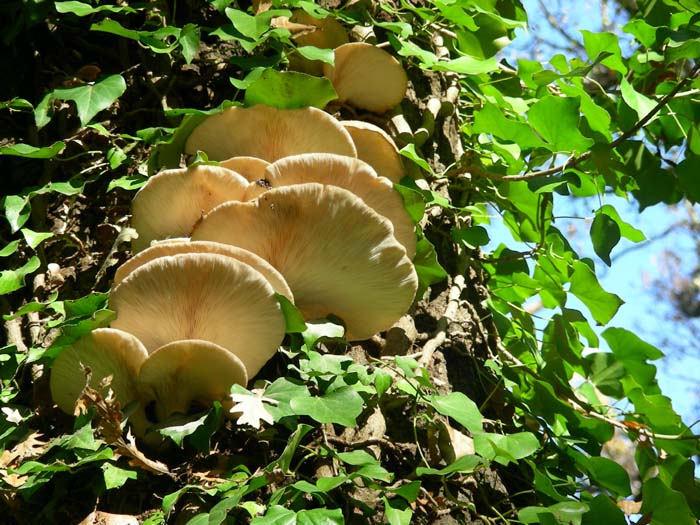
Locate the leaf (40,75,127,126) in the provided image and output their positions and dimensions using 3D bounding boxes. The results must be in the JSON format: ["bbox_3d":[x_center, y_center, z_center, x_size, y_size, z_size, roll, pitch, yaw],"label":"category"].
[{"bbox_3d":[-0.248,-0.151,2.790,0.075,0.050,0.016,11,-30,3],"label":"leaf"}]

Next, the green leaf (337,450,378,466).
[{"bbox_3d":[0.006,0.162,2.470,0.035,0.023,0.007,0,-51,-9],"label":"green leaf"}]

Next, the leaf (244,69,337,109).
[{"bbox_3d":[-0.055,-0.160,2.780,0.086,0.046,0.022,0,-18,0],"label":"leaf"}]

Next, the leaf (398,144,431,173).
[{"bbox_3d":[0.054,-0.088,2.520,0.027,0.018,0.020,0,-25,0],"label":"leaf"}]

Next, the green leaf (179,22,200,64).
[{"bbox_3d":[-0.138,-0.188,2.570,0.019,0.032,0.017,0,-25,0],"label":"green leaf"}]

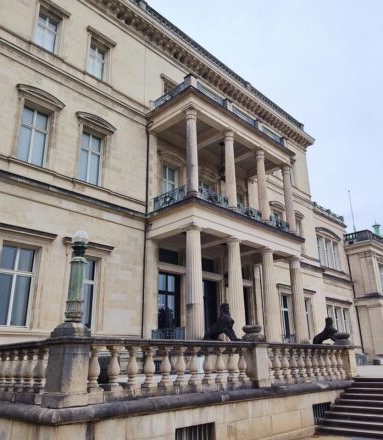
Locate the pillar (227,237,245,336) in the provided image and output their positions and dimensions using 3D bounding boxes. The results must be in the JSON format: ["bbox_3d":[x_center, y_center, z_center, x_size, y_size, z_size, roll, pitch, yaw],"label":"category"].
[{"bbox_3d":[3.012,4.624,26.003,1.040,6.950,1.040,-1,-20,0],"label":"pillar"}]

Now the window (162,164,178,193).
[{"bbox_3d":[-1.527,-2.592,30.306,0.230,3.650,1.750,-20,-27,41],"label":"window"}]

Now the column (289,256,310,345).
[{"bbox_3d":[8.684,6.483,31.479,1.040,6.950,1.040,-20,-27,41],"label":"column"}]

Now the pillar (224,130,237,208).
[{"bbox_3d":[2.908,-3.548,28.840,0.820,6.750,0.820,-1,-20,0],"label":"pillar"}]

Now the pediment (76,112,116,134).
[{"bbox_3d":[-6.373,-6.410,25.860,0.500,1.000,2.900,-20,-27,41],"label":"pediment"}]

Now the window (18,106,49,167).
[{"bbox_3d":[-9.140,-4.993,22.920,0.230,3.710,1.700,-20,-27,41],"label":"window"}]

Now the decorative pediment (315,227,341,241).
[{"bbox_3d":[14.836,1.482,42.351,0.439,0.829,5.899,-20,-27,41],"label":"decorative pediment"}]

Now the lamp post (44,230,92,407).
[{"bbox_3d":[-1.884,1.469,6.211,0.487,2.720,0.487,-20,-27,41],"label":"lamp post"}]

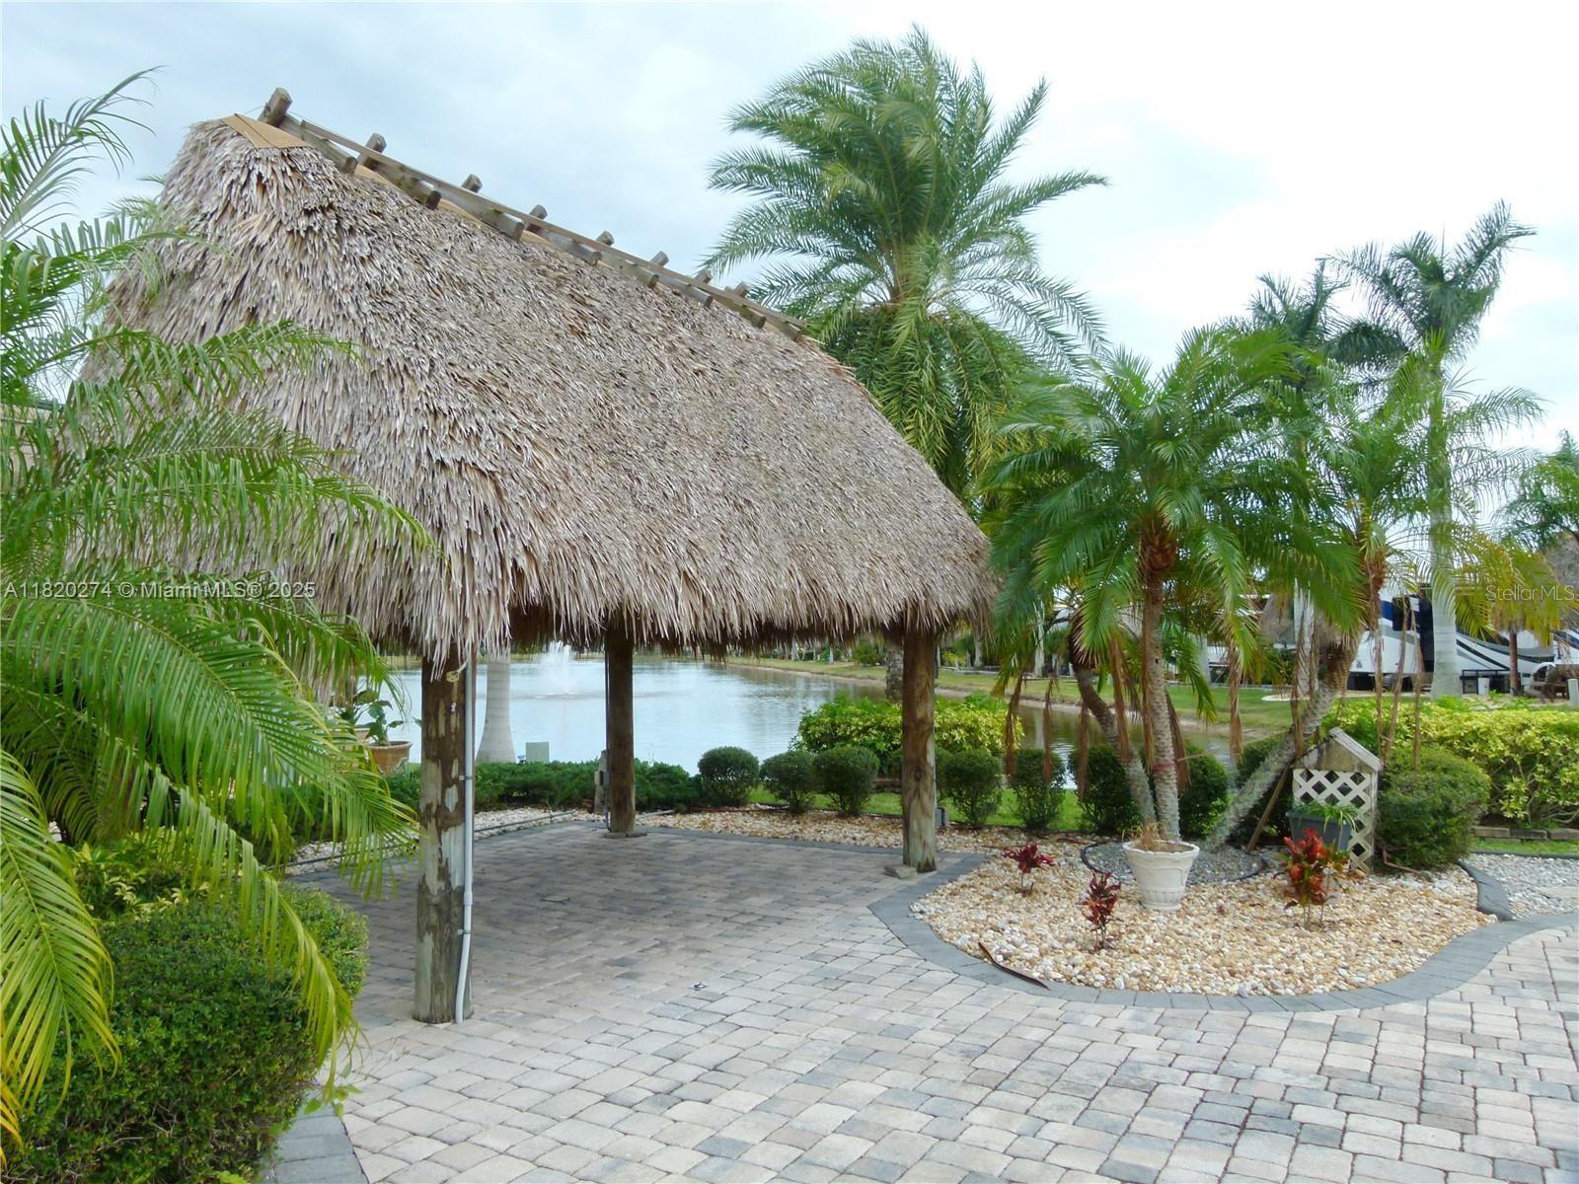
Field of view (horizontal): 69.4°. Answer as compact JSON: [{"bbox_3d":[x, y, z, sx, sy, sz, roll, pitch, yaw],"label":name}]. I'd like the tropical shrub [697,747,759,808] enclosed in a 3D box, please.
[{"bbox_3d":[-0.608,1.838,11.375,0.620,0.590,0.600,0,-3,-3],"label":"tropical shrub"}]

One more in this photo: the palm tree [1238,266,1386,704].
[{"bbox_3d":[12.477,-2.608,27.112,3.700,10.296,3.600,-1,-2,24],"label":"palm tree"}]

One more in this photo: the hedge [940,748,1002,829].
[{"bbox_3d":[1.574,1.682,9.878,0.530,0.680,0.530,0,-3,9],"label":"hedge"}]

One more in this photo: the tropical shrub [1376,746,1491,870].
[{"bbox_3d":[4.489,1.469,8.009,0.810,0.820,0.780,-1,-3,29],"label":"tropical shrub"}]

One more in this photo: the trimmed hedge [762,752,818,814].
[{"bbox_3d":[0.005,1.665,10.030,0.500,0.518,0.500,0,-2,0],"label":"trimmed hedge"}]

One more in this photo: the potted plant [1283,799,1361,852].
[{"bbox_3d":[3.310,1.463,7.102,0.420,0.305,0.270,-1,-3,35],"label":"potted plant"}]

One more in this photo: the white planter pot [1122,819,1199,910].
[{"bbox_3d":[2.149,1.567,6.599,0.440,0.480,0.440,-1,-3,18],"label":"white planter pot"}]

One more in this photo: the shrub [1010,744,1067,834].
[{"bbox_3d":[2.001,1.563,9.145,0.440,0.659,0.460,-1,-2,21],"label":"shrub"}]

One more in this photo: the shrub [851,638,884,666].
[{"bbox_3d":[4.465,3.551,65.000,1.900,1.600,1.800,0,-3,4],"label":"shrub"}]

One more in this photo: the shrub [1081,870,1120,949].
[{"bbox_3d":[1.547,1.561,5.673,0.215,0.390,0.215,-1,-3,15],"label":"shrub"}]

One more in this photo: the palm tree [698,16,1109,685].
[{"bbox_3d":[1.350,-2.222,13.189,4.500,8.716,4.500,0,-2,0],"label":"palm tree"}]

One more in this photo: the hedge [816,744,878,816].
[{"bbox_3d":[0.547,1.759,10.660,0.585,0.640,0.585,0,-3,3],"label":"hedge"}]

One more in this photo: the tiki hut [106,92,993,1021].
[{"bbox_3d":[-1.373,-0.269,7.403,3.580,4.410,4.940,-2,-3,36],"label":"tiki hut"}]

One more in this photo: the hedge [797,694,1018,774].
[{"bbox_3d":[1.217,1.544,11.702,2.100,0.921,0.950,-1,-2,21],"label":"hedge"}]

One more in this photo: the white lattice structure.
[{"bbox_3d":[3.796,1.421,7.987,0.540,0.920,0.450,-1,-3,28],"label":"white lattice structure"}]

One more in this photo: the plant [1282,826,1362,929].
[{"bbox_3d":[2.829,1.527,6.072,0.420,0.508,0.380,-1,-2,25],"label":"plant"}]

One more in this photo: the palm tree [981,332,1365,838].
[{"bbox_3d":[2.749,-0.011,8.129,2.500,3.731,2.400,-1,-2,19],"label":"palm tree"}]

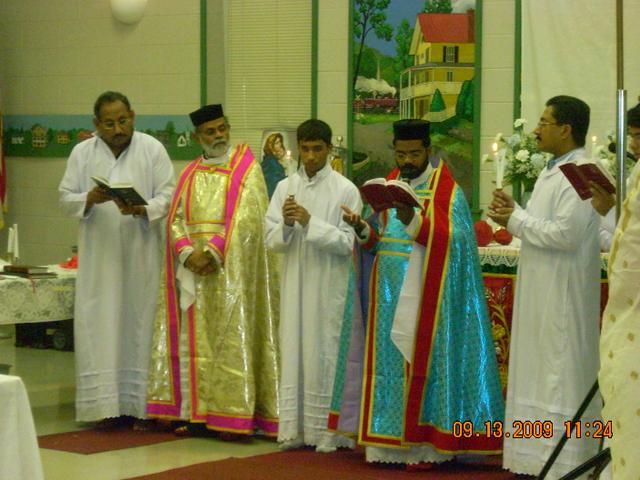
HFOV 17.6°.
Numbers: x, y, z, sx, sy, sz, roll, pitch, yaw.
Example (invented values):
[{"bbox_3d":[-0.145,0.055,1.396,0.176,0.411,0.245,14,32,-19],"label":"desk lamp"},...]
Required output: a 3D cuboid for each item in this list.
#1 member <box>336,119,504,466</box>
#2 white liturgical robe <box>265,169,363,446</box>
[{"bbox_3d":[0.474,0.245,9.831,0.760,1.637,0.580,2,4,25],"label":"member"},{"bbox_3d":[-0.034,0.324,10.230,0.470,1.404,0.380,1,4,18],"label":"white liturgical robe"}]

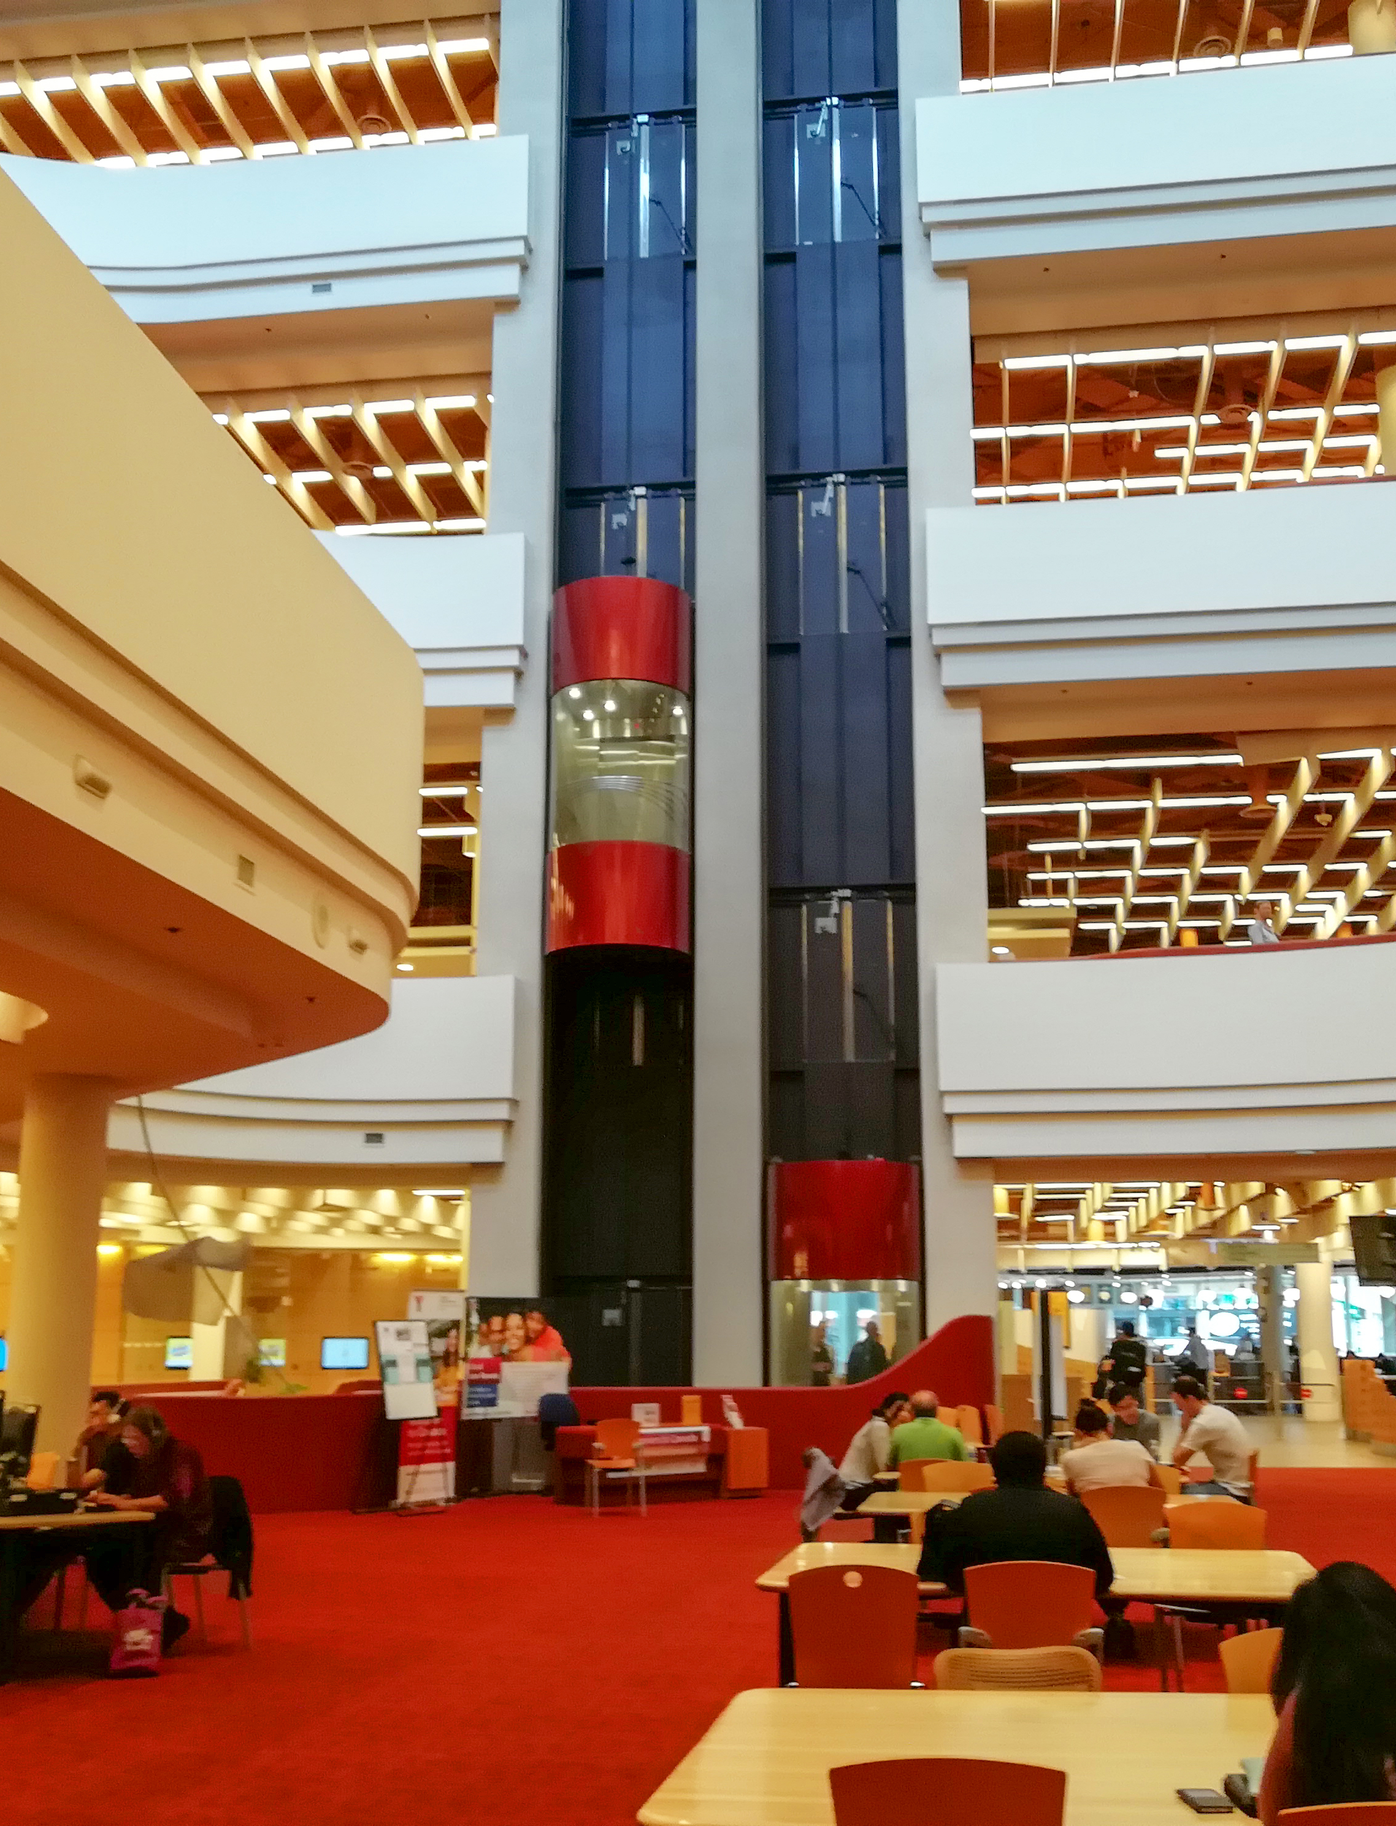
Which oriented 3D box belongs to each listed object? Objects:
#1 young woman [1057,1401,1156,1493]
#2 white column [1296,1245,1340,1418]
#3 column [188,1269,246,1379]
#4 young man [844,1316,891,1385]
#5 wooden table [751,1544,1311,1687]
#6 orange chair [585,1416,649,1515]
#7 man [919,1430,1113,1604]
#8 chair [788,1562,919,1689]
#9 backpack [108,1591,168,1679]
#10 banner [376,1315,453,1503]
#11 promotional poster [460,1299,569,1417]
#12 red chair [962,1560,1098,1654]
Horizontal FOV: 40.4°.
[{"bbox_3d":[2.143,3.203,9.939,0.520,1.250,0.850,-1,-13,7],"label":"young woman"},{"bbox_3d":[12.967,8.797,39.642,0.740,3.500,0.740,-2,-13,8],"label":"white column"},{"bbox_3d":[-7.587,6.596,30.000,0.820,3.100,0.820,4,-13,-16],"label":"column"},{"bbox_3d":[2.002,5.677,22.093,0.520,1.790,0.360,-5,-14,20],"label":"young man"},{"bbox_3d":[1.298,2.872,7.243,2.160,0.715,1.400,-2,-13,9],"label":"wooden table"},{"bbox_3d":[-0.760,5.081,17.416,0.530,0.840,0.570,3,-13,-12],"label":"orange chair"},{"bbox_3d":[1.205,2.598,7.109,0.640,1.290,0.850,-1,-12,7],"label":"man"},{"bbox_3d":[0.550,2.672,6.579,0.480,0.820,0.540,-2,-13,7],"label":"chair"},{"bbox_3d":[-2.708,3.457,9.161,0.260,0.390,0.150,-2,-13,8],"label":"backpack"},{"bbox_3d":[-2.769,4.804,18.238,0.620,1.770,0.500,8,-15,-33],"label":"banner"},{"bbox_3d":[-1.827,4.490,19.200,1.150,1.250,0.120,7,-14,-29],"label":"promotional poster"},{"bbox_3d":[1.194,2.784,6.905,0.530,0.840,0.570,-1,-12,7],"label":"red chair"}]

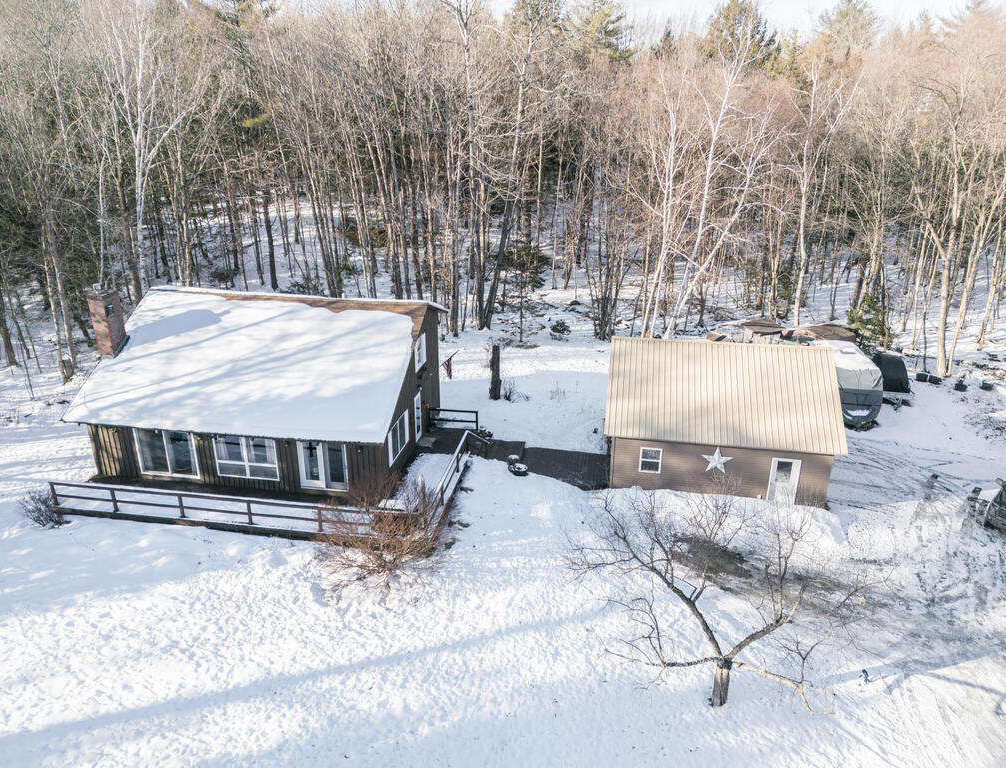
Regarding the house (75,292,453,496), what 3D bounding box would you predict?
[{"bbox_3d":[-10.087,-0.372,31.014,13.300,6.700,9.200,3,20,8],"label":"house"}]

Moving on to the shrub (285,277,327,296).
[{"bbox_3d":[-14.533,-7.156,51.983,2.700,1.600,2.000,3,20,8],"label":"shrub"}]

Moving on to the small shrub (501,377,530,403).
[{"bbox_3d":[0.588,0.198,36.019,1.350,1.150,1.100,3,20,8],"label":"small shrub"}]

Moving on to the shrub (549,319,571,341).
[{"bbox_3d":[3.640,-3.492,44.745,1.350,1.100,1.250,3,20,8],"label":"shrub"}]

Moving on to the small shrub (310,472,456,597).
[{"bbox_3d":[-3.969,4.884,22.994,4.100,2.400,3.400,3,20,8],"label":"small shrub"}]

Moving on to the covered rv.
[{"bbox_3d":[16.794,-0.152,35.464,2.400,2.850,5.800,3,20,8],"label":"covered rv"}]

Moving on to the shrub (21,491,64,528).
[{"bbox_3d":[-16.709,4.530,25.690,1.500,1.100,1.250,3,20,8],"label":"shrub"}]

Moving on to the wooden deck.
[{"bbox_3d":[0.442,3.136,30.269,8.100,0.550,4.300,3,20,8],"label":"wooden deck"}]

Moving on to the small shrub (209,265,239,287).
[{"bbox_3d":[-21.531,-8.377,54.609,2.200,1.700,1.900,3,20,8],"label":"small shrub"}]

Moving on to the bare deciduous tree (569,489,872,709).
[{"bbox_3d":[5.722,5.707,18.227,6.900,4.800,5.400,3,20,8],"label":"bare deciduous tree"}]

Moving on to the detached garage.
[{"bbox_3d":[8.782,0.836,29.599,8.600,5.310,7.860,4,20,10],"label":"detached garage"}]

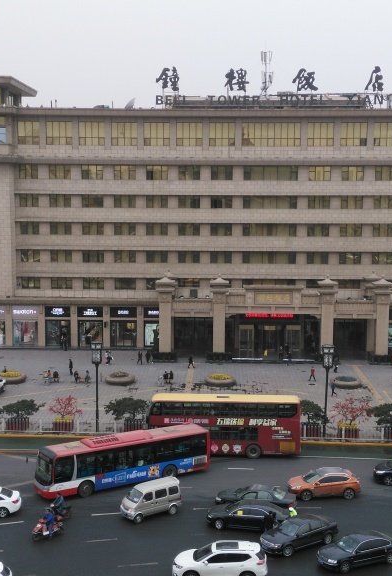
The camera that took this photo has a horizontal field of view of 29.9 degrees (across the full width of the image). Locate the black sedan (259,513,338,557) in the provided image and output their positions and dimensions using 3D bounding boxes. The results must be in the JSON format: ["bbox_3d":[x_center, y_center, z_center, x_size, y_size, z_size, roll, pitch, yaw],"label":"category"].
[{"bbox_3d":[5.559,13.153,39.518,4.770,1.460,1.820,-3,7,-29],"label":"black sedan"}]

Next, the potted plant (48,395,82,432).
[{"bbox_3d":[-10.367,10.063,58.996,2.662,2.720,2.400,1,6,1],"label":"potted plant"}]

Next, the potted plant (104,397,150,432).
[{"bbox_3d":[-5.568,10.271,60.089,3.655,2.650,3.207,0,6,0],"label":"potted plant"}]

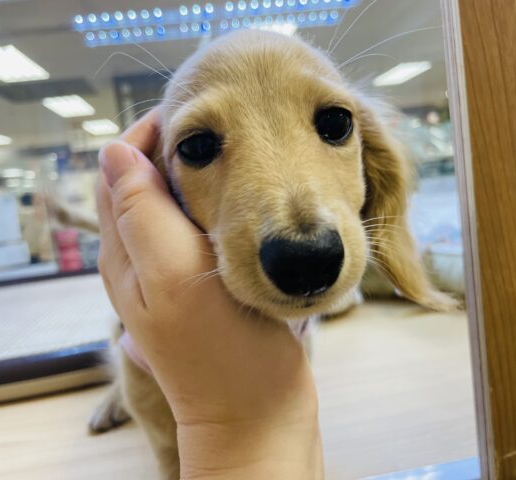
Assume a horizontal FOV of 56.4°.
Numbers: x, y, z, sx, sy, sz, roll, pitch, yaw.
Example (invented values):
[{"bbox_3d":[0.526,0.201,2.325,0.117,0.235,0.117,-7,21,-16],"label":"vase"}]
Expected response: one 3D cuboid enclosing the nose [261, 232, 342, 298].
[{"bbox_3d":[0.015,0.008,0.171,0.030,0.023,0.018,-10,22,-4],"label":"nose"}]

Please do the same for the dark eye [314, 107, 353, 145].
[{"bbox_3d":[0.031,-0.048,0.200,0.016,0.015,0.011,-10,10,-13],"label":"dark eye"}]

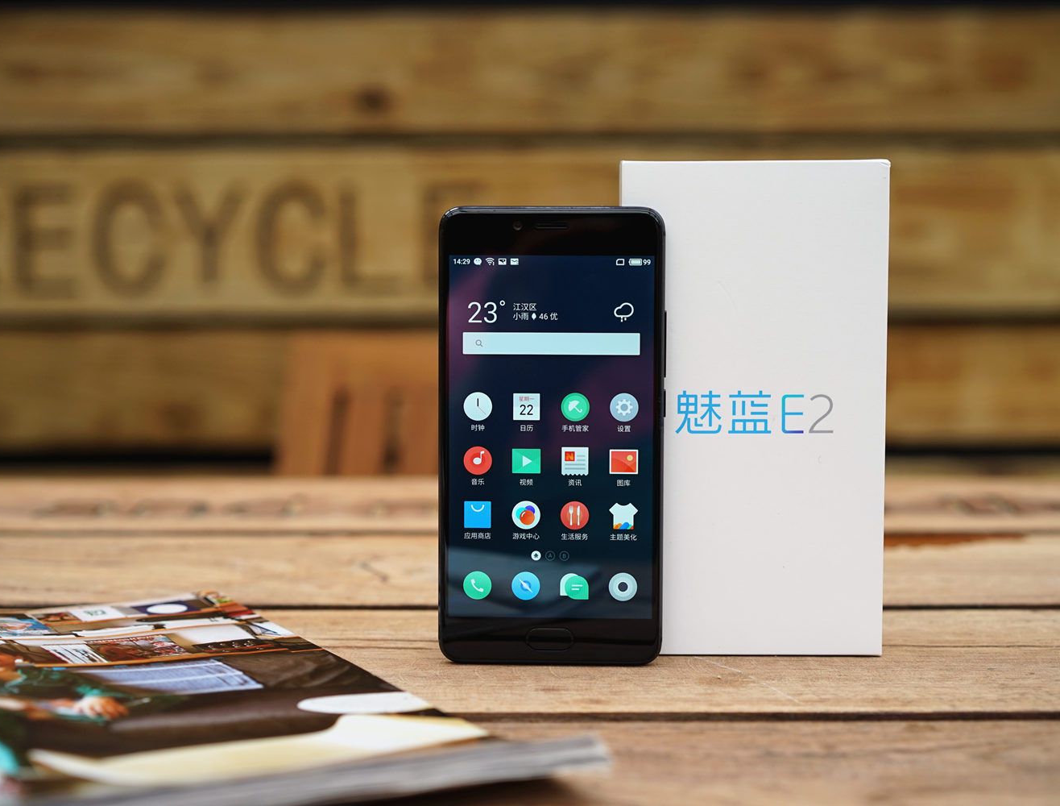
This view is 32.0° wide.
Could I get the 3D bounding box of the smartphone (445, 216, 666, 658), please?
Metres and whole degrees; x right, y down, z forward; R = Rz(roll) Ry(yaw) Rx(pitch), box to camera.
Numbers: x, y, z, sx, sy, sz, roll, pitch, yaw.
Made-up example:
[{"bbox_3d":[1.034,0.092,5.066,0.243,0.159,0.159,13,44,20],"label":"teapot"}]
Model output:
[{"bbox_3d":[0.007,0.012,0.622,0.076,0.154,0.008,0,3,3],"label":"smartphone"}]

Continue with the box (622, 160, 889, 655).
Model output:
[{"bbox_3d":[0.077,0.000,0.653,0.089,0.169,0.053,0,7,2],"label":"box"}]

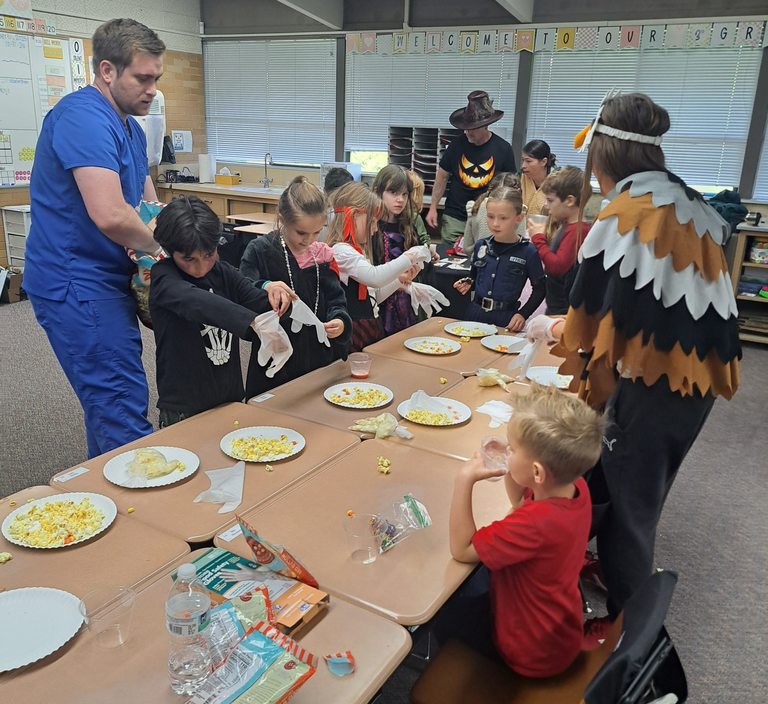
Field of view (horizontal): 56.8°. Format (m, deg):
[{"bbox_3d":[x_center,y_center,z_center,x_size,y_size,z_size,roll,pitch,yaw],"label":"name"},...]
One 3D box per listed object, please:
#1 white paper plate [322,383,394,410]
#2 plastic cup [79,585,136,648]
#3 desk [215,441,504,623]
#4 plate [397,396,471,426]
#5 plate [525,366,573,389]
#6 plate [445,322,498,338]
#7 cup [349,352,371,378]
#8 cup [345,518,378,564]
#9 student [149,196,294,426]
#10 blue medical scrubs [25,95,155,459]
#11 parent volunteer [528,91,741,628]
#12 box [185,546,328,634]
[{"bbox_3d":[-0.078,0.139,2.215,0.221,0.020,0.221,2,18,0],"label":"white paper plate"},{"bbox_3d":[-0.454,0.445,1.176,0.086,0.072,0.086,2,17,-1],"label":"plastic cup"},{"bbox_3d":[0.001,0.681,1.696,0.475,0.690,0.610,12,21,29],"label":"desk"},{"bbox_3d":[0.150,0.179,2.109,0.221,0.020,0.221,2,18,0],"label":"plate"},{"bbox_3d":[0.597,0.091,2.423,0.221,0.020,0.221,2,18,0],"label":"plate"},{"bbox_3d":[0.364,-0.088,2.959,0.221,0.020,0.221,2,18,0],"label":"plate"},{"bbox_3d":[-0.081,0.047,2.407,0.076,0.076,0.076,2,18,0],"label":"cup"},{"bbox_3d":[-0.041,0.381,1.431,0.080,0.074,0.080,2,17,-1],"label":"cup"},{"bbox_3d":[-0.531,0.199,2.151,0.430,1.310,0.380,17,22,39],"label":"student"},{"bbox_3d":[-0.803,0.049,2.078,0.350,1.535,0.480,2,18,2],"label":"blue medical scrubs"},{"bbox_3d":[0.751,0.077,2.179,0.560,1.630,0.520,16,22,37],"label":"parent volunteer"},{"bbox_3d":[-0.244,0.432,1.285,0.270,0.024,0.108,11,20,28],"label":"box"}]

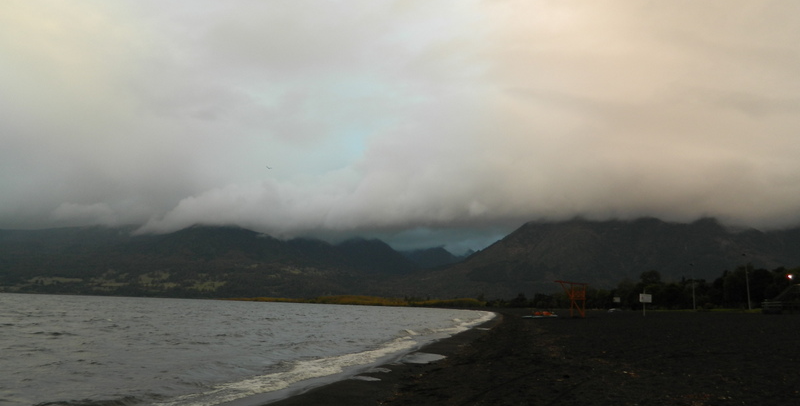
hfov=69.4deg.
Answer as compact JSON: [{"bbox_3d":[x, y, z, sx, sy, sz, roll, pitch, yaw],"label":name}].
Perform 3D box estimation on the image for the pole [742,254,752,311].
[{"bbox_3d":[54.167,12.349,90.337,0.800,8.700,0.320,2,-10,-5],"label":"pole"}]

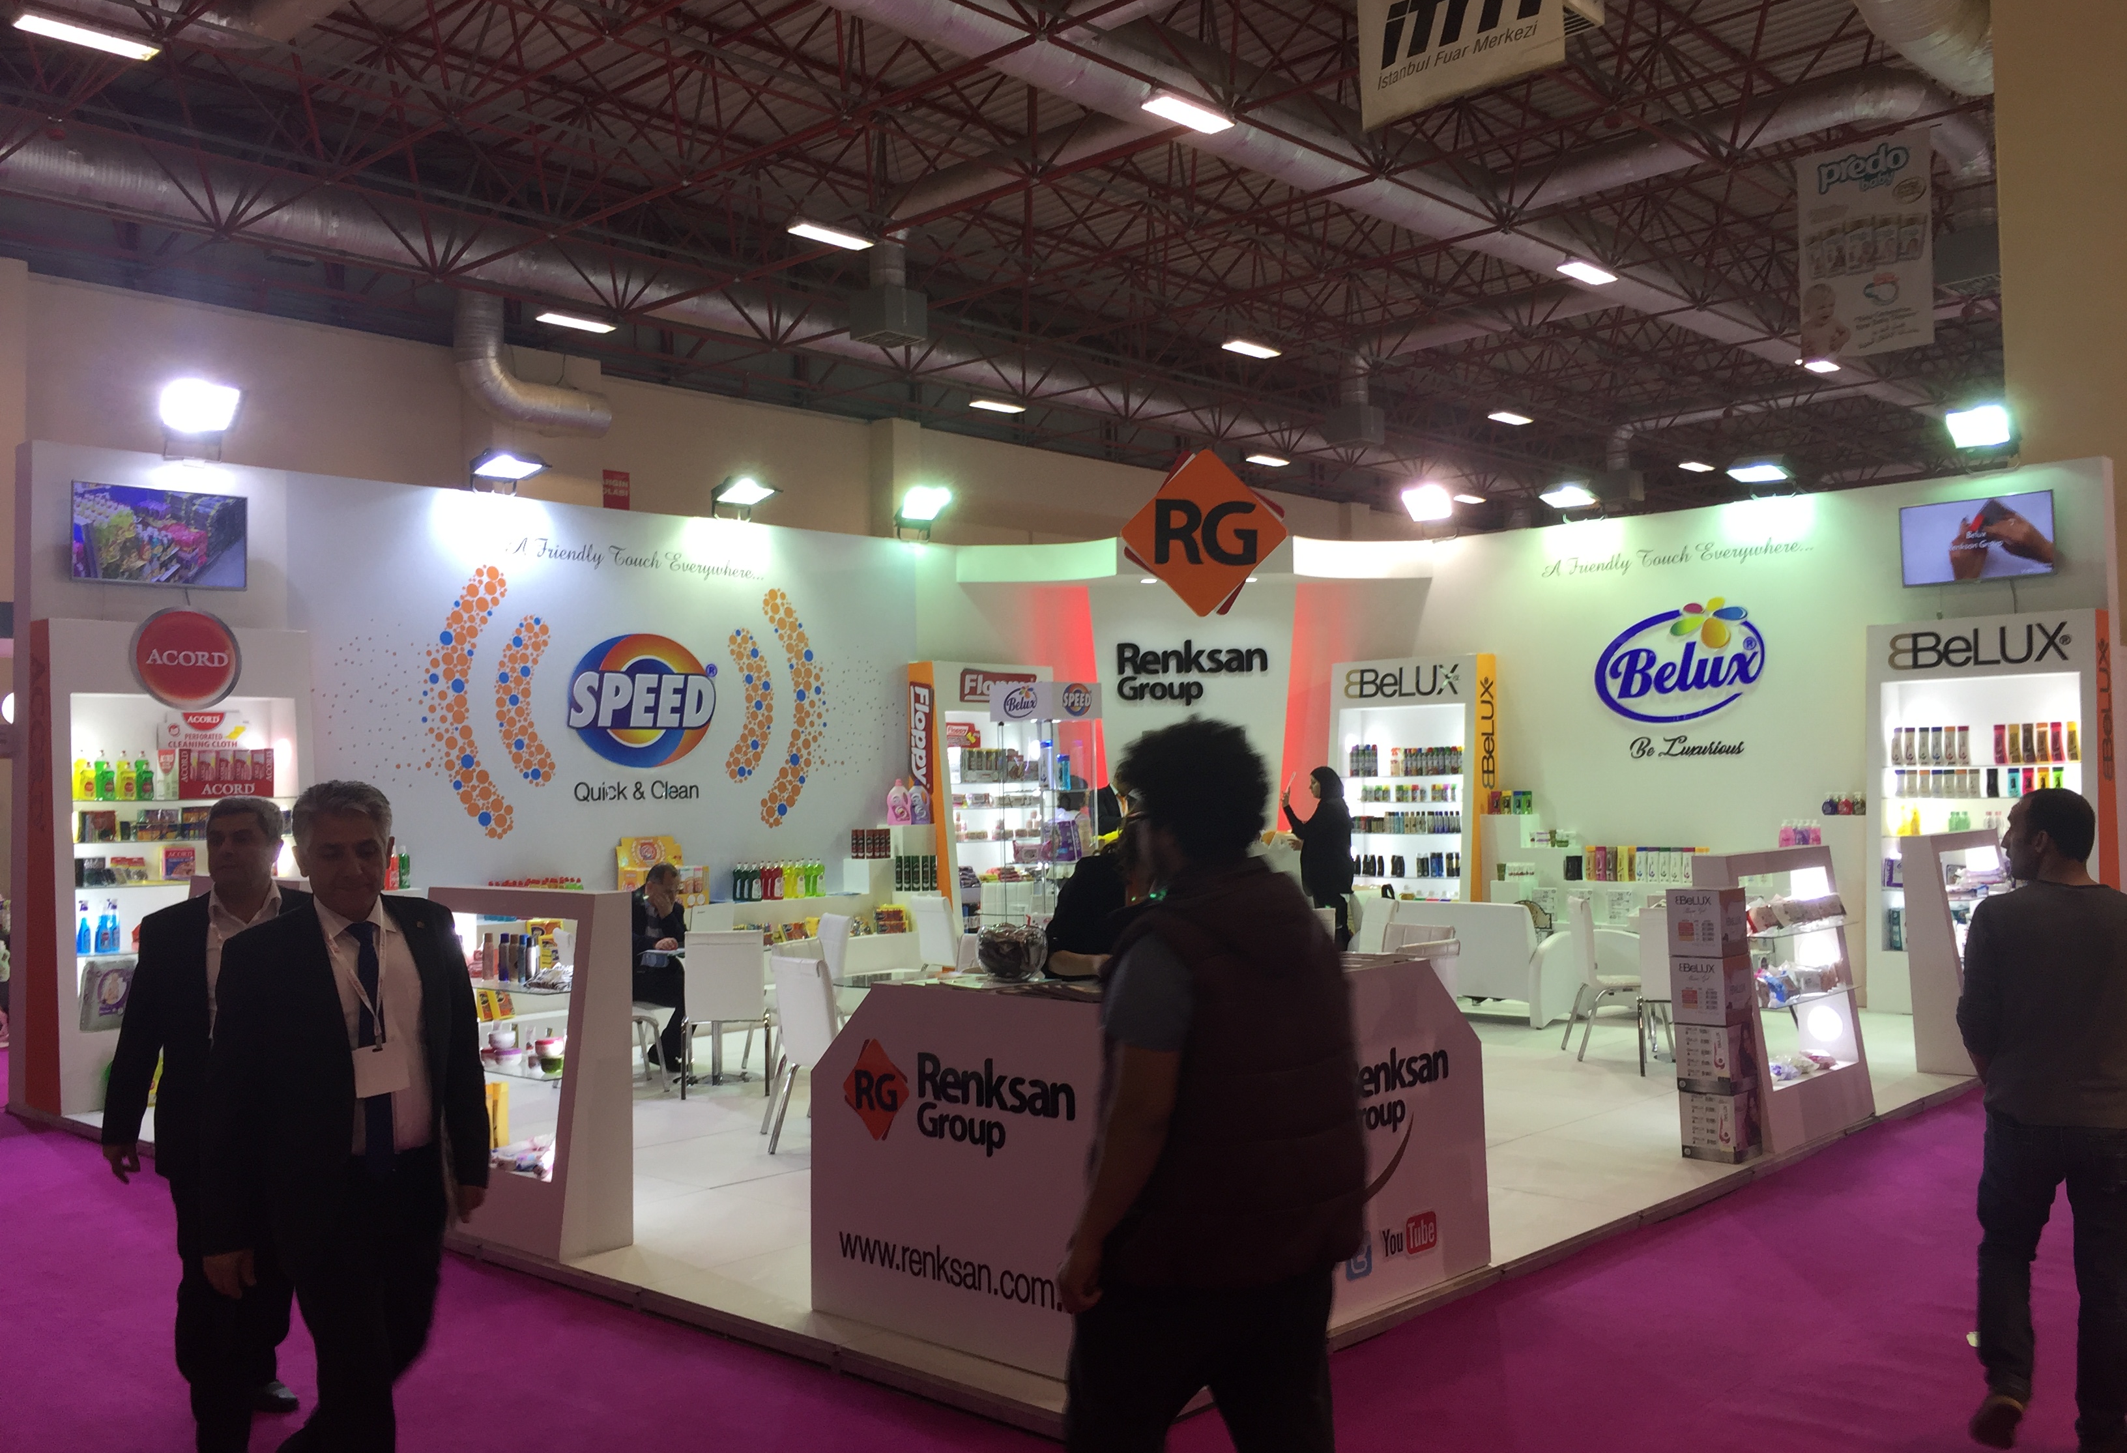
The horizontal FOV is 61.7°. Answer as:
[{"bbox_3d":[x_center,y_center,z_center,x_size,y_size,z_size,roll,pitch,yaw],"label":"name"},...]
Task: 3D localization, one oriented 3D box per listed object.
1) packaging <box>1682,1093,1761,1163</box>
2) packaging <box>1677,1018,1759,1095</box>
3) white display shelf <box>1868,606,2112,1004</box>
[{"bbox_3d":[2.822,1.700,7.647,0.223,0.283,0.257,-4,-4,43],"label":"packaging"},{"bbox_3d":[2.815,1.415,7.660,0.223,0.290,0.257,-4,-4,43],"label":"packaging"},{"bbox_3d":[6.286,0.592,12.134,1.430,2.670,0.660,-3,-3,42],"label":"white display shelf"}]

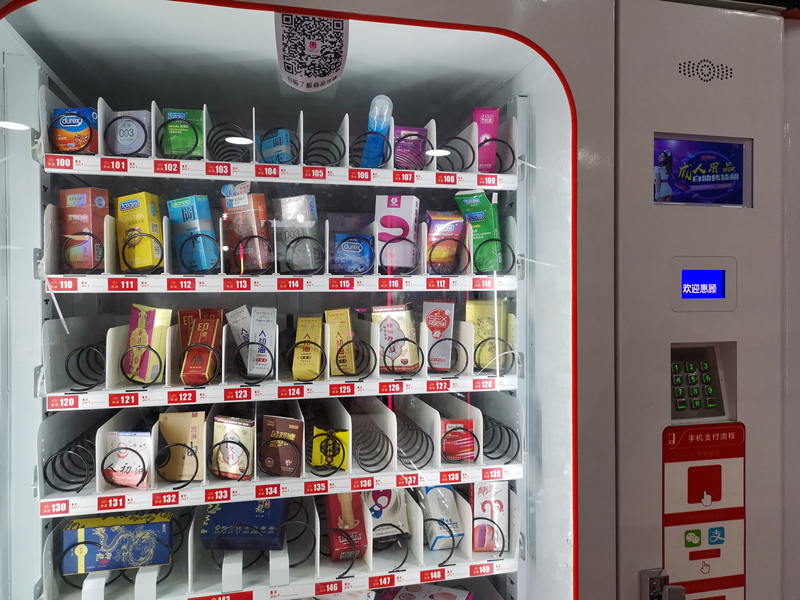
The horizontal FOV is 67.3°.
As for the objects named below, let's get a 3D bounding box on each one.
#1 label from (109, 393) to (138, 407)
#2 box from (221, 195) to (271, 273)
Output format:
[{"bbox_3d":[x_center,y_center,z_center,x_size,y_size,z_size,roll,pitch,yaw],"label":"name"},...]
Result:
[{"bbox_3d":[-0.408,0.148,0.889,0.040,0.017,0.004,0,1,-14],"label":"label"},{"bbox_3d":[-0.255,-0.111,1.006,0.064,0.122,0.034,-4,5,23],"label":"box"}]

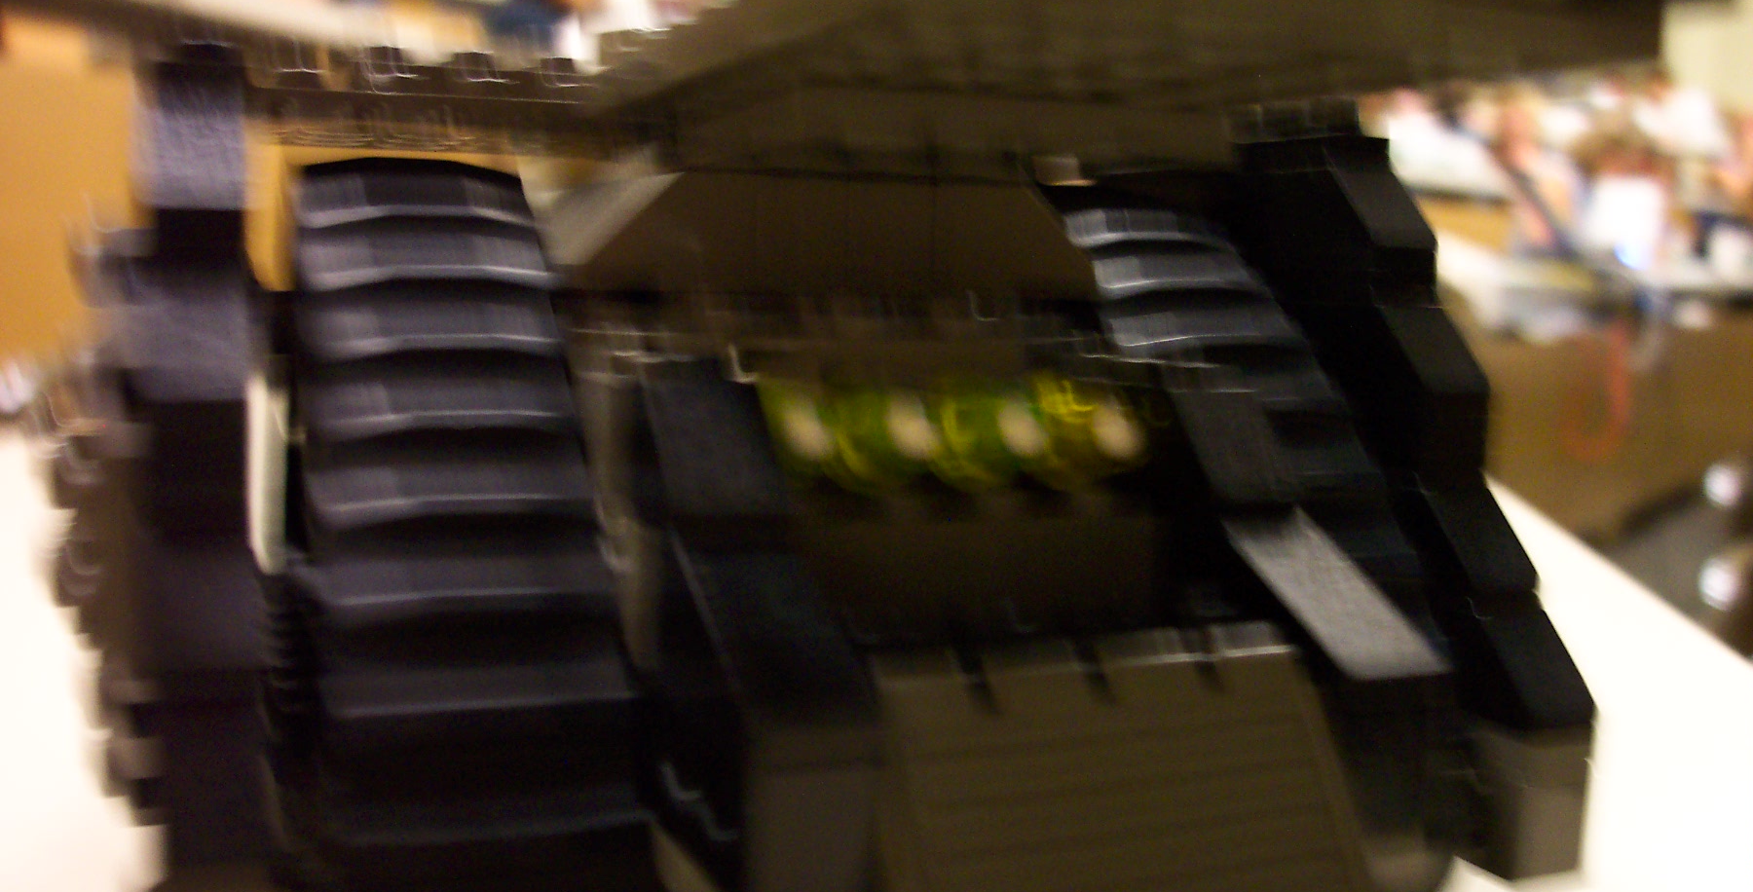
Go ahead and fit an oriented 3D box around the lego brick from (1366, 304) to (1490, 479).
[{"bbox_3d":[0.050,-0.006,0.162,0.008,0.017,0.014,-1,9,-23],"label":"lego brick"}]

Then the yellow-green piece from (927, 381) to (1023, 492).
[{"bbox_3d":[0.008,-0.001,0.125,0.008,0.008,0.006,-1,9,-23],"label":"yellow-green piece"}]

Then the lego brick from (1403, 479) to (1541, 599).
[{"bbox_3d":[0.053,0.008,0.157,0.008,0.010,0.014,-1,9,-23],"label":"lego brick"}]

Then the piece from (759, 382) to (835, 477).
[{"bbox_3d":[-0.006,-0.001,0.119,0.008,0.008,0.006,-1,9,-23],"label":"piece"}]

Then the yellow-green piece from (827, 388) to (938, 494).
[{"bbox_3d":[0.001,-0.001,0.122,0.008,0.008,0.006,-1,9,-23],"label":"yellow-green piece"}]

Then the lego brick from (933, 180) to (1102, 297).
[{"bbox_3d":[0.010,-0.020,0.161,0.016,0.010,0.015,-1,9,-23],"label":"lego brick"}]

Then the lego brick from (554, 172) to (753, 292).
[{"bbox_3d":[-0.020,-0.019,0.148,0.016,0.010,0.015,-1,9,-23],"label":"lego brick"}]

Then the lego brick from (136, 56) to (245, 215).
[{"bbox_3d":[-0.051,-0.022,0.125,0.008,0.012,0.014,-1,9,-23],"label":"lego brick"}]

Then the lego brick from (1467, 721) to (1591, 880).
[{"bbox_3d":[0.056,0.030,0.150,0.008,0.014,0.010,-1,9,-23],"label":"lego brick"}]

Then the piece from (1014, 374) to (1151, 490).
[{"bbox_3d":[0.016,-0.001,0.129,0.008,0.008,0.006,-1,9,-23],"label":"piece"}]

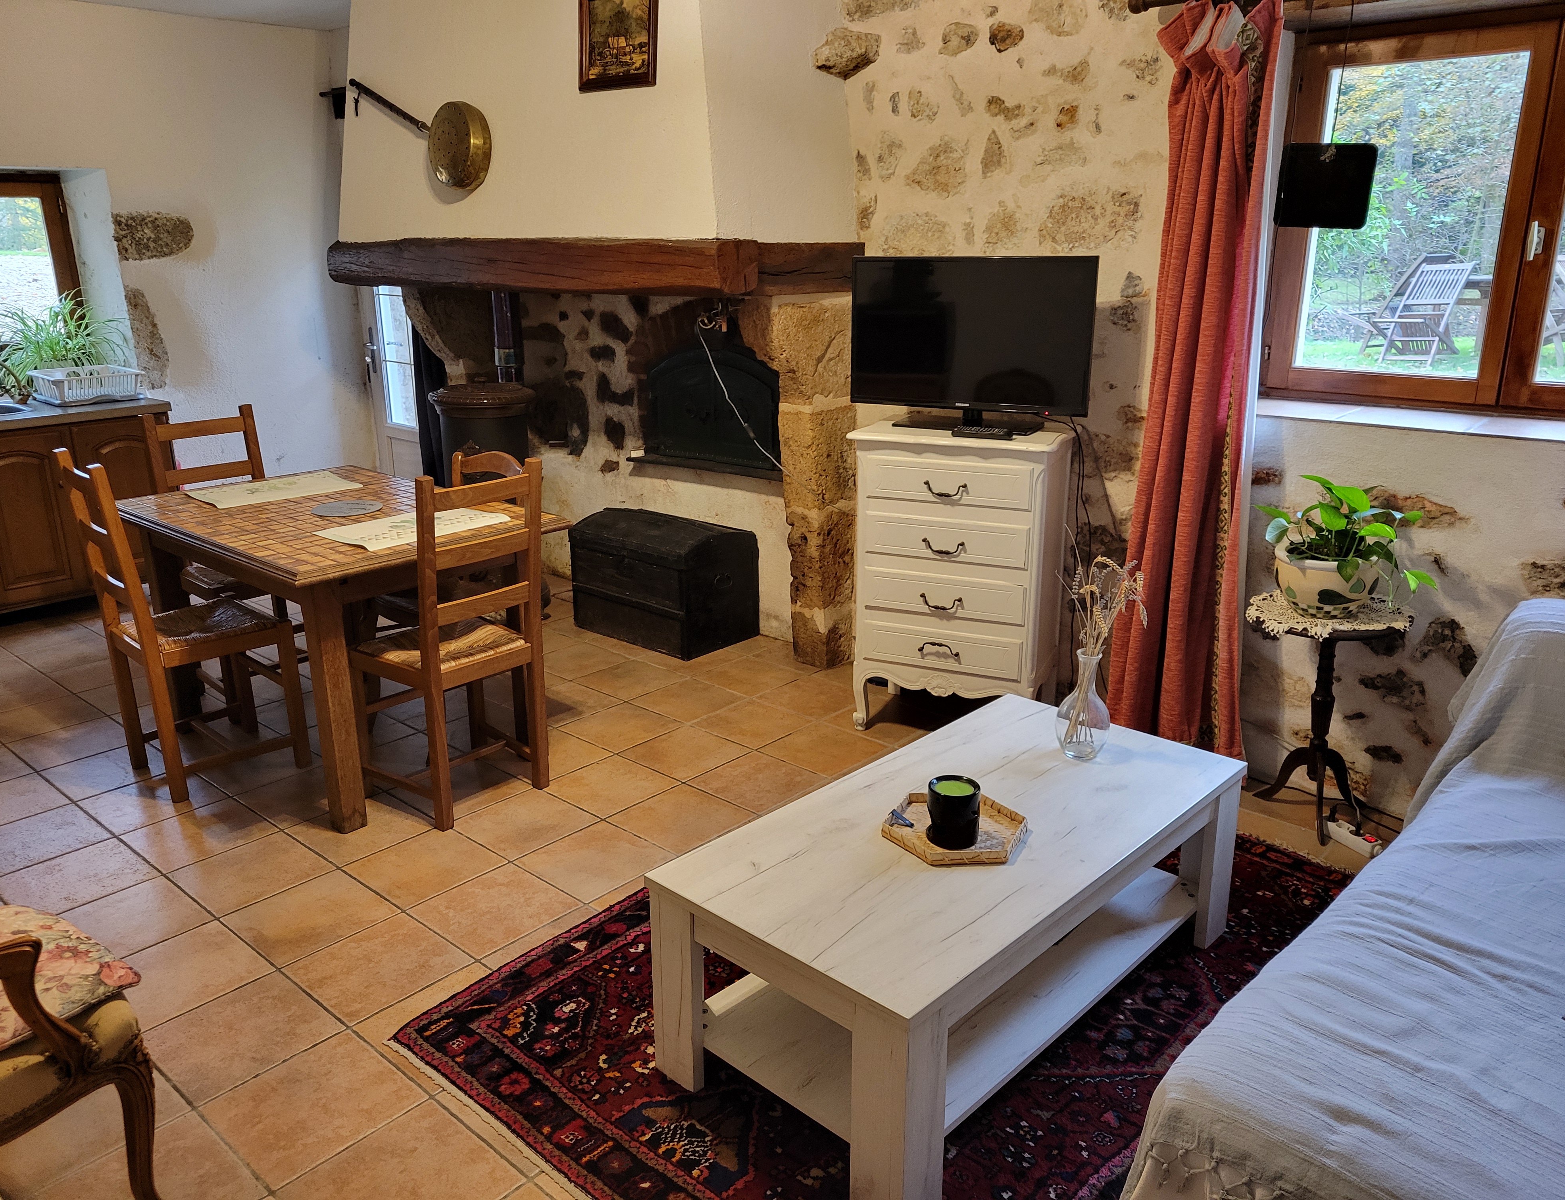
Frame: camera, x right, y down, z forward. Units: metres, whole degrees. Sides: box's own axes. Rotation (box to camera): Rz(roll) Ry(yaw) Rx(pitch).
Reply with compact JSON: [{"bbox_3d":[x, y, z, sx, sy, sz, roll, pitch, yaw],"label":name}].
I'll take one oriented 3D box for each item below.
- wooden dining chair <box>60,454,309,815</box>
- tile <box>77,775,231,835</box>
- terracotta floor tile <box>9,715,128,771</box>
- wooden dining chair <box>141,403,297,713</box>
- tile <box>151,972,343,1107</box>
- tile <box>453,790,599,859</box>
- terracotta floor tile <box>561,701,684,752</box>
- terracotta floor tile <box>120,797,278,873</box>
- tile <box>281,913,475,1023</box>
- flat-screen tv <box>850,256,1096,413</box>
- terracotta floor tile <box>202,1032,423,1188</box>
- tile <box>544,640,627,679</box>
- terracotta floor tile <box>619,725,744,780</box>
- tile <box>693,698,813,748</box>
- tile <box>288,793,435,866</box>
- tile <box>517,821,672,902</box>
[{"bbox_3d":[-1.714,0.042,3.454,0.415,0.973,0.448,16,23,42],"label":"wooden dining chair"},{"bbox_3d":[-1.782,0.571,3.404,0.296,0.010,0.296,15,23,40],"label":"tile"},{"bbox_3d":[-2.232,0.455,3.793,0.296,0.010,0.296,15,23,40],"label":"terracotta floor tile"},{"bbox_3d":[-1.833,-0.140,4.092,0.435,0.982,0.415,14,23,40],"label":"wooden dining chair"},{"bbox_3d":[-1.085,0.874,2.413,0.296,0.010,0.296,15,23,40],"label":"tile"},{"bbox_3d":[-0.708,0.616,3.299,0.292,0.010,0.292,15,23,40],"label":"tile"},{"bbox_3d":[-0.520,0.413,3.873,0.296,0.010,0.296,15,23,40],"label":"terracotta floor tile"},{"bbox_3d":[-1.557,0.630,3.210,0.296,0.010,0.296,15,23,40],"label":"terracotta floor tile"},{"bbox_3d":[-0.882,0.805,2.627,0.296,0.010,0.296,15,23,40],"label":"tile"},{"bbox_3d":[0.568,-0.804,3.625,0.757,0.449,0.060,8,19,27],"label":"flat-screen tv"},{"bbox_3d":[-0.876,0.945,2.251,0.292,0.010,0.292,15,23,40],"label":"terracotta floor tile"},{"bbox_3d":[-0.774,0.233,4.530,0.300,0.010,0.300,14,23,40],"label":"tile"},{"bbox_3d":[-0.299,0.477,3.723,0.300,0.010,0.300,14,23,40],"label":"terracotta floor tile"},{"bbox_3d":[-0.095,0.407,3.947,0.292,0.010,0.292,15,23,40],"label":"tile"},{"bbox_3d":[-1.147,0.626,3.280,0.292,0.010,0.292,15,23,40],"label":"tile"},{"bbox_3d":[-0.476,0.667,3.055,0.296,0.010,0.296,15,23,40],"label":"tile"}]

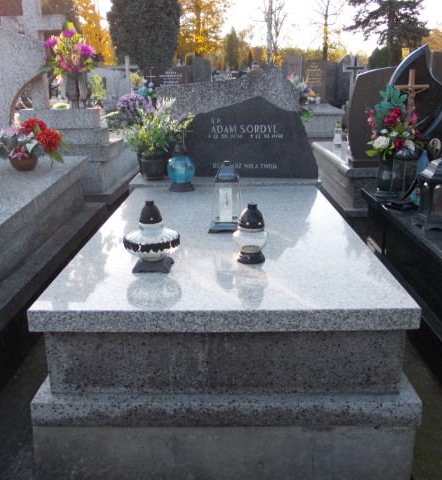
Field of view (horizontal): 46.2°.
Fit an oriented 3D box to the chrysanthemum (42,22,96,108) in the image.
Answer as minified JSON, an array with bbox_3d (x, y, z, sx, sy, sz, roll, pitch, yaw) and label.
[{"bbox_3d":[-1.227,-1.416,4.229,0.420,0.656,0.420,0,17,1],"label":"chrysanthemum"}]

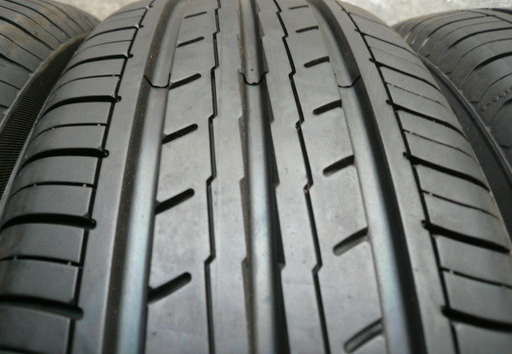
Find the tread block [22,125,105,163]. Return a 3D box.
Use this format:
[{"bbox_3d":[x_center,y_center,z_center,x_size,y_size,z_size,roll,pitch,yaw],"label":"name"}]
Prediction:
[{"bbox_3d":[-0.066,-0.010,0.146,0.032,0.009,0.013,-5,55,14],"label":"tread block"}]

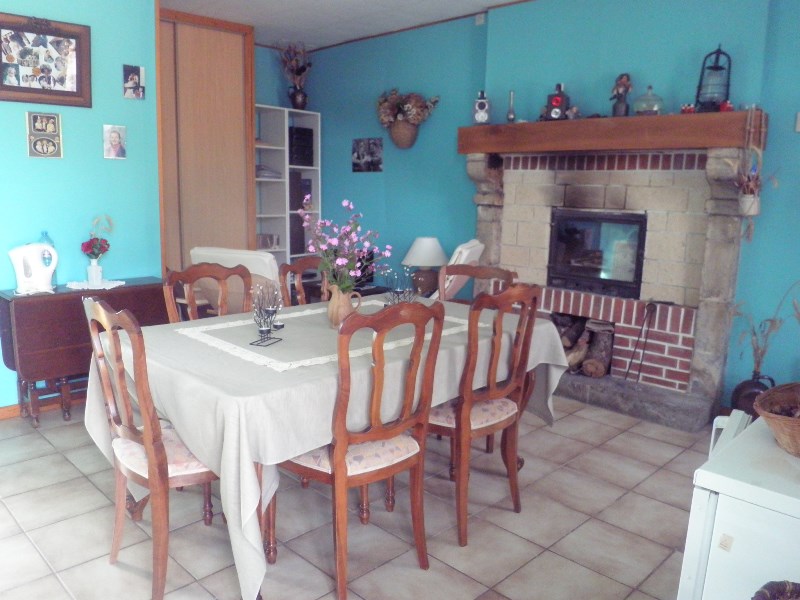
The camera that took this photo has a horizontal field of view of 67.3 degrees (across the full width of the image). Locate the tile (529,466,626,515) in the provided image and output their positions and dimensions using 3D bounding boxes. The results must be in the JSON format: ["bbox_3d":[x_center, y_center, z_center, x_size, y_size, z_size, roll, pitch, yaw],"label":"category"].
[{"bbox_3d":[0.795,0.858,2.709,0.340,0.010,0.340,-8,13,-44],"label":"tile"}]

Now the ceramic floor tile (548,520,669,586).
[{"bbox_3d":[0.788,0.934,2.231,0.340,0.010,0.340,-8,13,-44],"label":"ceramic floor tile"}]

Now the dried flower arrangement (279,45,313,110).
[{"bbox_3d":[-0.988,-2.142,5.734,0.300,0.630,0.280,2,9,0],"label":"dried flower arrangement"}]

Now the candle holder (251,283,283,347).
[{"bbox_3d":[-0.489,0.045,2.208,0.090,0.225,0.135,5,10,19],"label":"candle holder"}]

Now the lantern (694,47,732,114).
[{"bbox_3d":[1.749,-1.238,3.353,0.190,0.349,0.175,10,12,41],"label":"lantern"}]

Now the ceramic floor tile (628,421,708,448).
[{"bbox_3d":[1.548,0.763,3.458,0.340,0.010,0.340,-8,13,-44],"label":"ceramic floor tile"}]

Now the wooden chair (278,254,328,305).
[{"bbox_3d":[-0.306,0.284,3.063,0.480,0.959,0.460,10,13,43],"label":"wooden chair"}]

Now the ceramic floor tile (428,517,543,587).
[{"bbox_3d":[0.300,0.933,2.245,0.345,0.010,0.345,-8,13,-44],"label":"ceramic floor tile"}]

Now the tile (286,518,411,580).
[{"bbox_3d":[-0.187,0.912,2.229,0.340,0.010,0.340,-8,13,-44],"label":"tile"}]

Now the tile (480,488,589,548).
[{"bbox_3d":[0.547,0.890,2.467,0.340,0.010,0.340,-8,13,-44],"label":"tile"}]

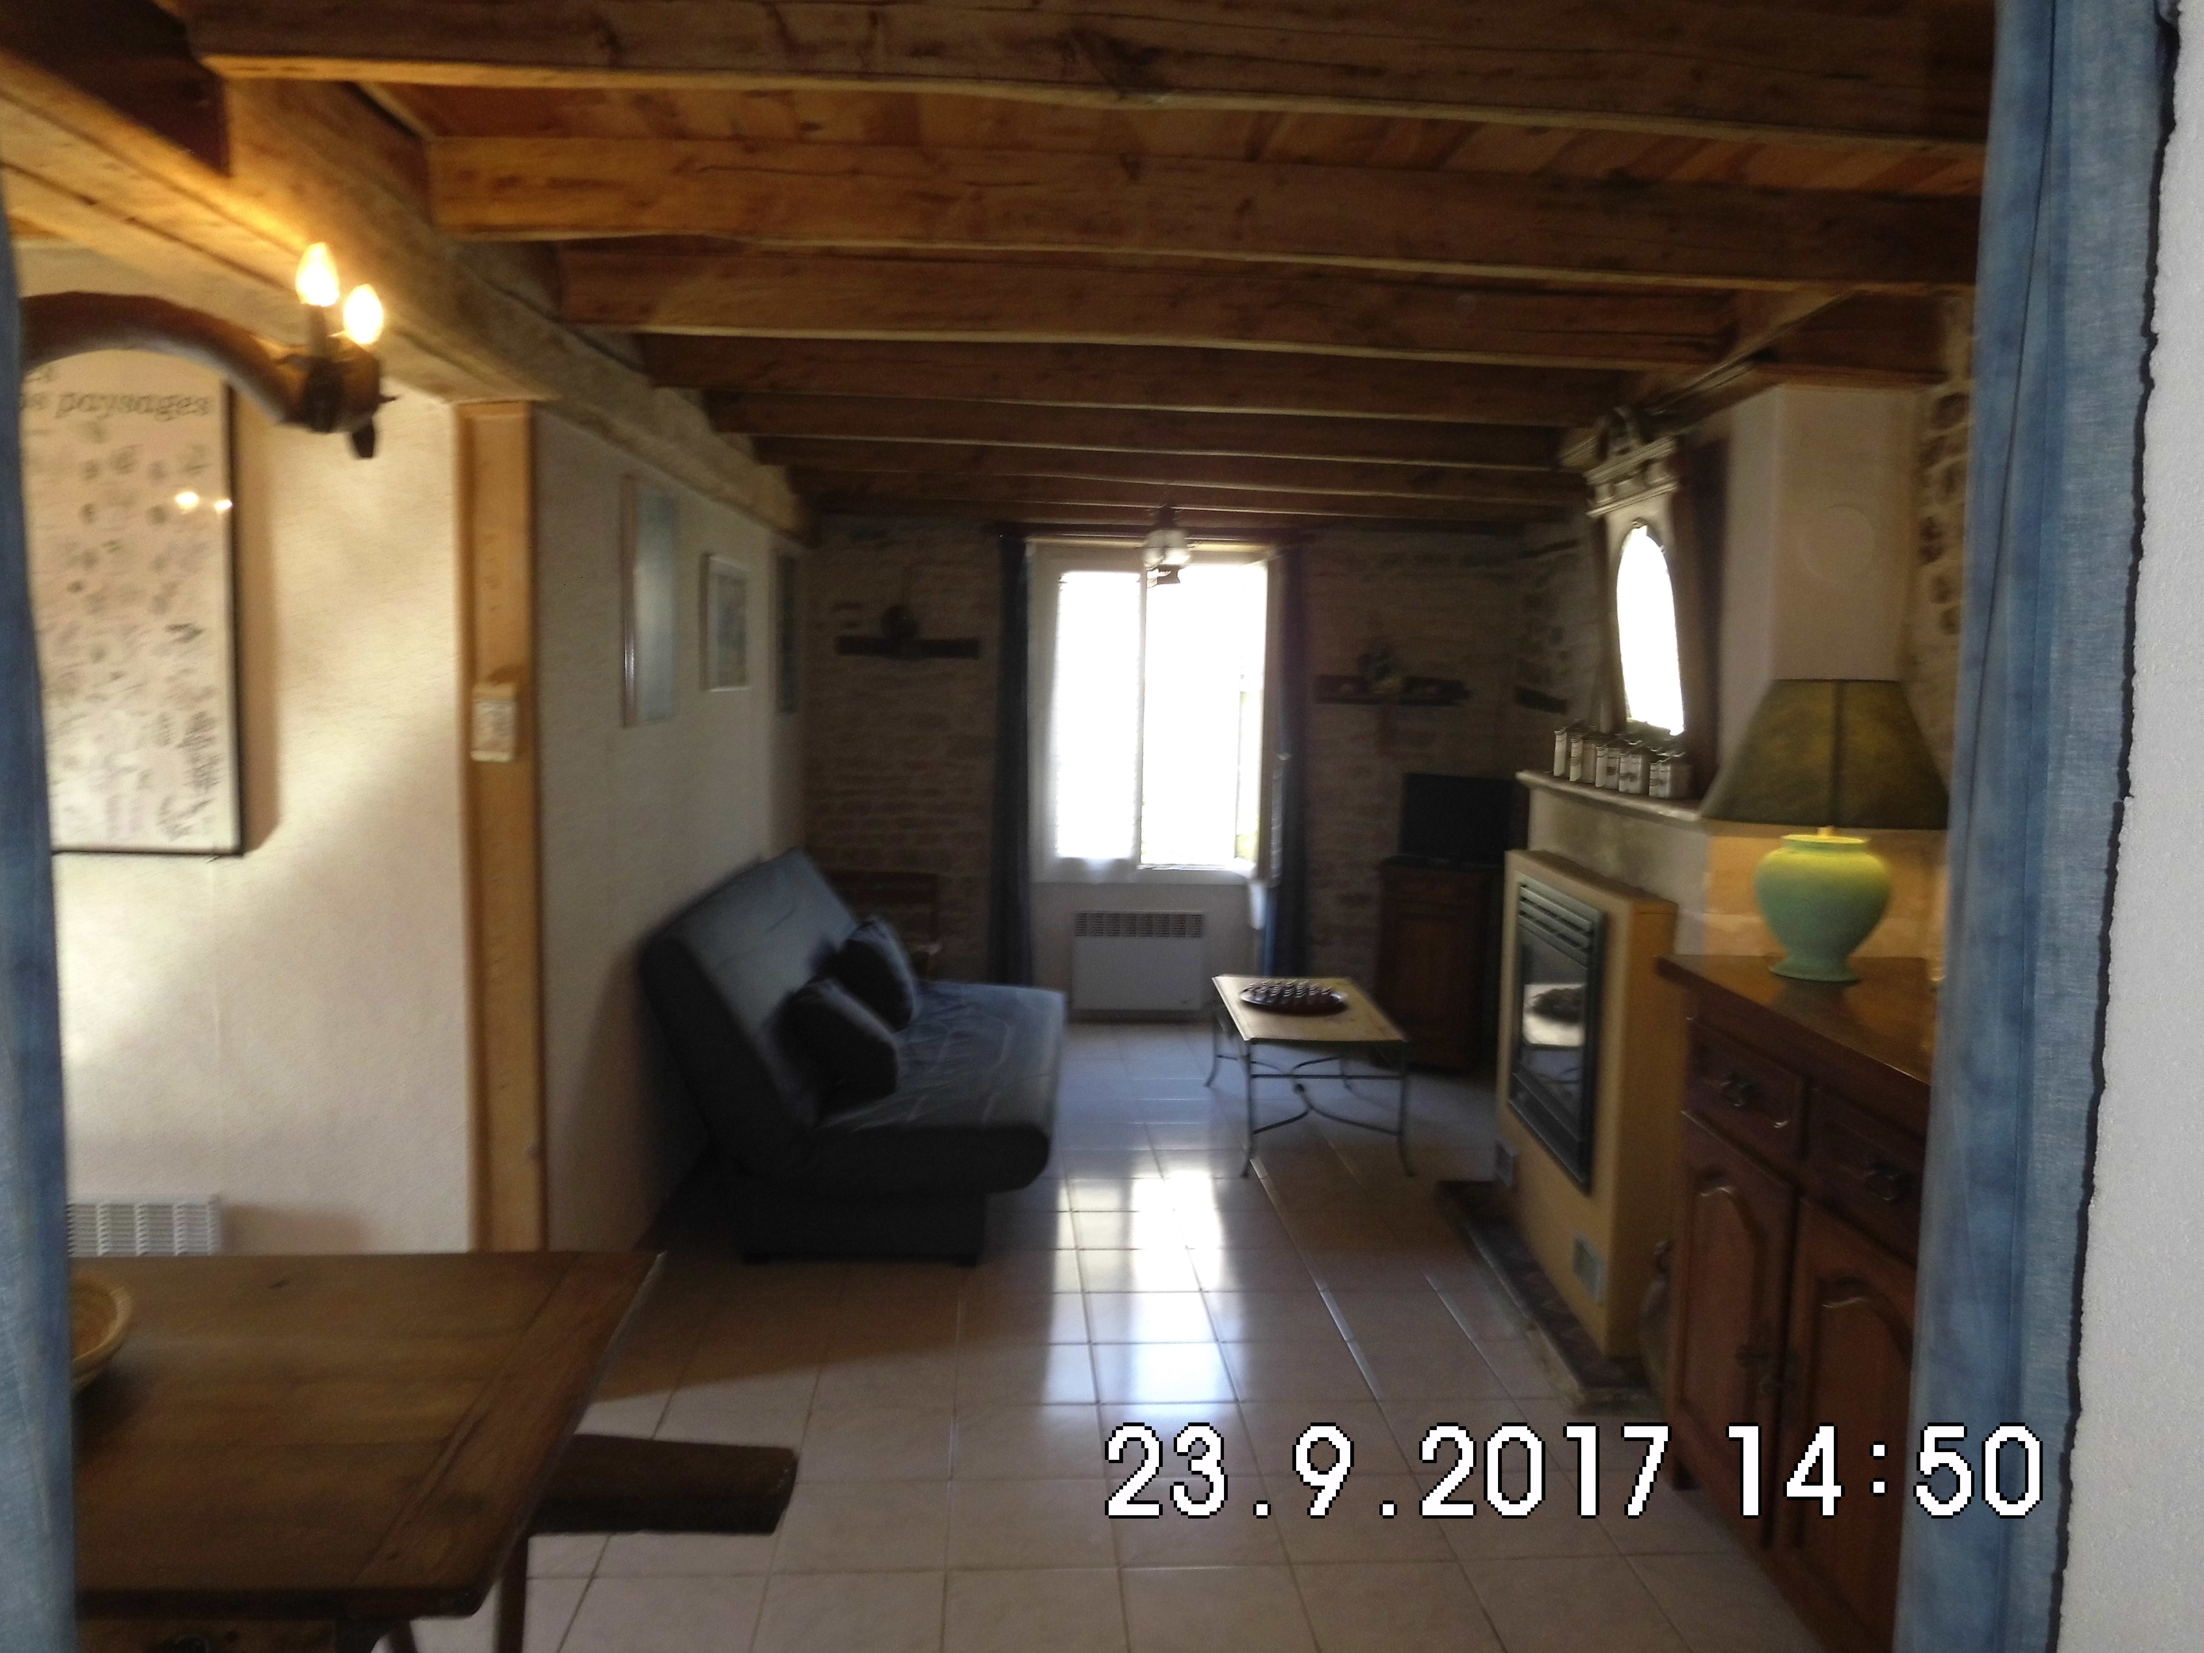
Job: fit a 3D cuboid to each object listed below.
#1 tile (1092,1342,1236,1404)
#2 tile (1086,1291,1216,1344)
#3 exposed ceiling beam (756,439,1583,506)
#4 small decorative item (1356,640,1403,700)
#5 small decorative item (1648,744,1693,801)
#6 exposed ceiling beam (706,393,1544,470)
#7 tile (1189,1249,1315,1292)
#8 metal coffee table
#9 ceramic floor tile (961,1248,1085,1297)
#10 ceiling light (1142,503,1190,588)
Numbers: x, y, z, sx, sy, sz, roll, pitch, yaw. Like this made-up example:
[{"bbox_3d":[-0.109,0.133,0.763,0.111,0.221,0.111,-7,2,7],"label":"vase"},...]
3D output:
[{"bbox_3d":[0.138,1.265,3.524,0.305,0.010,0.305,1,5,-4],"label":"tile"},{"bbox_3d":[0.119,1.253,3.887,0.315,0.010,0.315,1,5,-4],"label":"tile"},{"bbox_3d":[0.351,-1.358,5.712,3.179,0.179,0.105,1,5,-8],"label":"exposed ceiling beam"},{"bbox_3d":[1.273,-0.708,6.955,0.198,0.260,0.155,1,5,-4],"label":"small decorative item"},{"bbox_3d":[1.386,-0.130,3.712,0.078,0.125,0.082,-1,6,-22],"label":"small decorative item"},{"bbox_3d":[0.255,-1.287,4.971,2.973,0.152,0.098,1,5,-7],"label":"exposed ceiling beam"},{"bbox_3d":[0.410,1.228,4.221,0.315,0.010,0.315,1,5,-4],"label":"tile"},{"bbox_3d":[0.734,0.877,5.573,0.561,0.457,1.128,1,5,-2],"label":"metal coffee table"},{"bbox_3d":[-0.212,1.203,4.119,0.305,0.010,0.305,1,5,-4],"label":"ceramic floor tile"},{"bbox_3d":[0.236,-1.044,5.633,0.178,0.313,0.178,1,5,-4],"label":"ceiling light"}]

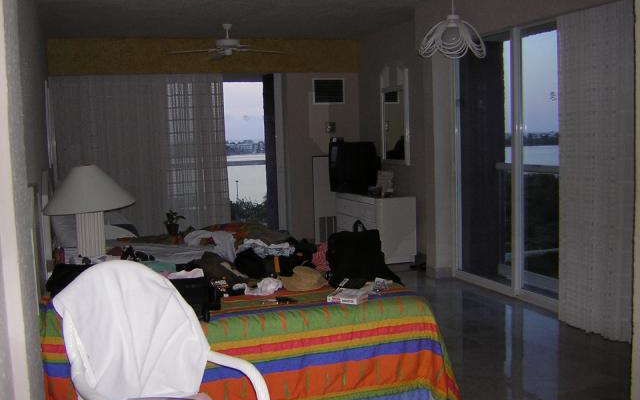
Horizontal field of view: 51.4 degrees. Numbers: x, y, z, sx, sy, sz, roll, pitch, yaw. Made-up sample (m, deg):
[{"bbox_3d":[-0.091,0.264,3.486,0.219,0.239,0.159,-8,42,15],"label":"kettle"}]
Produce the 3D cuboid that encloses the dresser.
[{"bbox_3d":[0.660,0.321,8.078,0.460,0.775,1.339,-3,5,-19],"label":"dresser"}]

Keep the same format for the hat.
[{"bbox_3d":[-0.093,0.449,3.732,0.270,0.120,0.300,-3,5,-19],"label":"hat"}]

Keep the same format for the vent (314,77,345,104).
[{"bbox_3d":[0.108,-1.381,8.473,0.430,0.330,0.040,-3,5,-19],"label":"vent"}]

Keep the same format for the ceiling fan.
[{"bbox_3d":[-0.975,-1.682,7.018,1.240,0.360,1.240,-3,5,-19],"label":"ceiling fan"}]

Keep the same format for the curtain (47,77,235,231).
[{"bbox_3d":[-2.031,-0.341,7.725,1.973,2.263,0.130,-3,5,-19],"label":"curtain"}]

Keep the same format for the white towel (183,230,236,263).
[{"bbox_3d":[-0.836,0.352,5.038,0.420,0.210,0.380,-3,5,-19],"label":"white towel"}]

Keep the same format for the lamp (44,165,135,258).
[{"bbox_3d":[-1.494,0.075,4.314,0.550,0.630,0.550,-3,5,-19],"label":"lamp"}]

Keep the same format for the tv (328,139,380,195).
[{"bbox_3d":[0.433,-0.383,8.073,0.460,0.600,0.600,-5,6,-37],"label":"tv"}]

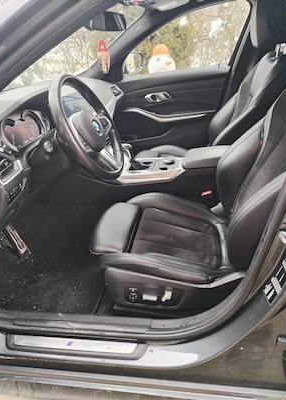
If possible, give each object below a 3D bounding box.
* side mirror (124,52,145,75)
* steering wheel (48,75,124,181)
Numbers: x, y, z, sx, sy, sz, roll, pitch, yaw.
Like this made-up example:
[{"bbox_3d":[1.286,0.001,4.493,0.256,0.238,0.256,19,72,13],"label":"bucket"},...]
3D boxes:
[{"bbox_3d":[-0.079,-0.940,2.075,0.130,0.145,0.220,7,31,27],"label":"side mirror"},{"bbox_3d":[-0.183,-0.227,0.993,0.100,0.370,0.370,-21,23,21],"label":"steering wheel"}]

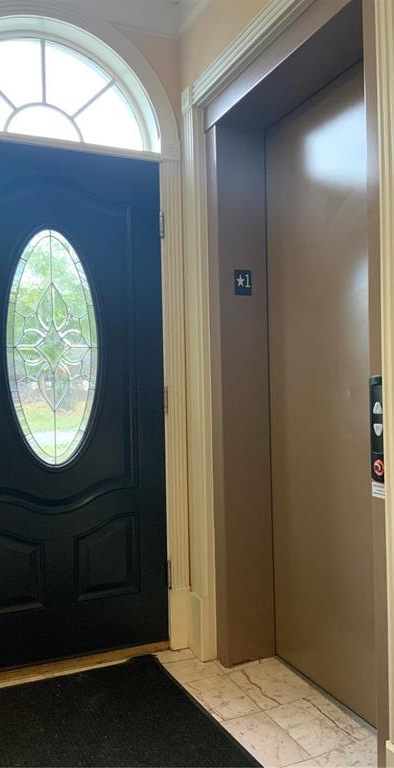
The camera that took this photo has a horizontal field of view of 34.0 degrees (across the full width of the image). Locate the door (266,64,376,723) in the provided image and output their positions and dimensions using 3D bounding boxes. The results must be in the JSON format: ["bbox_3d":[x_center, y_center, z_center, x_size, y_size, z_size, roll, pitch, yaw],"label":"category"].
[{"bbox_3d":[0.501,0.034,2.213,0.050,2.134,0.905,-1,0,-23],"label":"door"}]

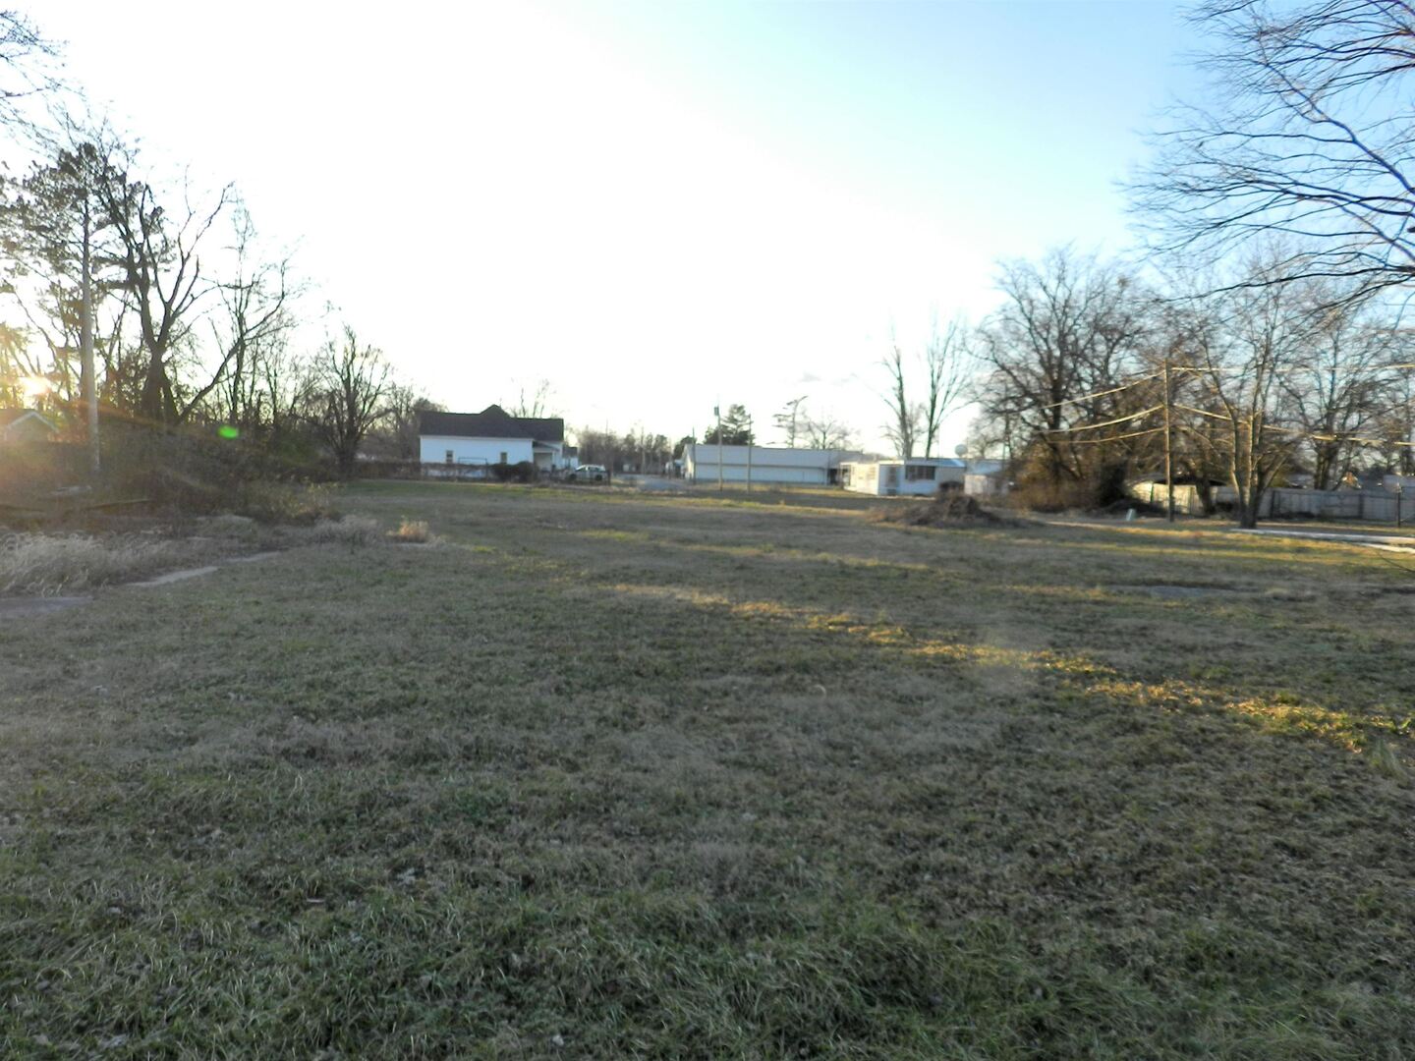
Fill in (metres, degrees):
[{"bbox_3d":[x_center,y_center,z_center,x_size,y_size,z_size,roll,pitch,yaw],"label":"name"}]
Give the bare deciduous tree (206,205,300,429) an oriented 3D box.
[{"bbox_3d":[-24.398,-9.794,48.000,4.900,14.929,4.700,1,4,-6],"label":"bare deciduous tree"}]

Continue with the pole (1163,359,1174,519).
[{"bbox_3d":[22.314,-4.411,43.500,0.270,8.007,0.270,-5,4,-6],"label":"pole"}]

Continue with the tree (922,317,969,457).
[{"bbox_3d":[25.338,-13.433,97.000,5.000,18.803,5.000,1,4,-6],"label":"tree"}]

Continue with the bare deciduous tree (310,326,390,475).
[{"bbox_3d":[-29.030,-10.454,73.000,6.300,12.204,6.200,1,4,-6],"label":"bare deciduous tree"}]

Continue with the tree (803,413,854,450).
[{"bbox_3d":[19.921,-13.533,148.000,8.200,11.686,7.800,1,4,-6],"label":"tree"}]

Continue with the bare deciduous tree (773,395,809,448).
[{"bbox_3d":[13.554,-15.093,148.000,5.500,14.387,5.200,1,4,-6],"label":"bare deciduous tree"}]

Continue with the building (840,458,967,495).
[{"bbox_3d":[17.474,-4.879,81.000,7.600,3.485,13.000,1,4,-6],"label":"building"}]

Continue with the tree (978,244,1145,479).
[{"bbox_3d":[22.063,-9.396,56.000,10.600,16.108,10.000,1,4,-6],"label":"tree"}]

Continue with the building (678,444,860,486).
[{"bbox_3d":[9.189,-9.508,130.000,22.500,5.753,14.000,1,4,-6],"label":"building"}]

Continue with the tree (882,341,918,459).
[{"bbox_3d":[20.807,-12.136,97.000,4.100,15.911,4.000,1,4,-6],"label":"tree"}]

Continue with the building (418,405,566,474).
[{"bbox_3d":[-22.474,-9.446,94.000,14.600,7.337,10.000,1,4,-6],"label":"building"}]

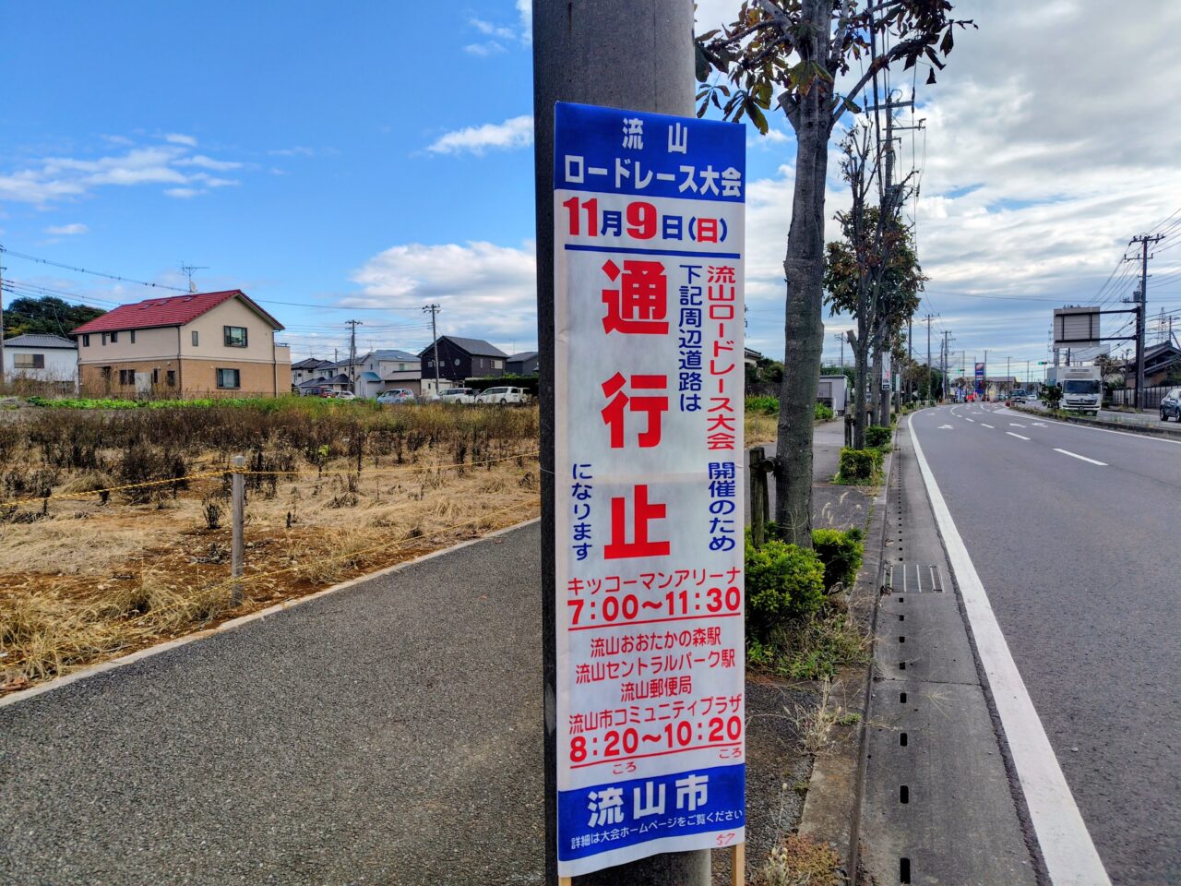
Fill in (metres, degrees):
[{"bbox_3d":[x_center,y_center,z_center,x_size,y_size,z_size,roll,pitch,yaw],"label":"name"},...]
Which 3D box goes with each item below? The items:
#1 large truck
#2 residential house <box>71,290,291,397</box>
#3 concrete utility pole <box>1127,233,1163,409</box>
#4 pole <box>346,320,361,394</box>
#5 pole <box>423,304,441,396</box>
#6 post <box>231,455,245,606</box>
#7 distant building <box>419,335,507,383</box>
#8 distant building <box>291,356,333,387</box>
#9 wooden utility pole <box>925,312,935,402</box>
[{"bbox_3d":[32.377,-3.464,52.305,2.400,3.200,8.300,1,4,25],"label":"large truck"},{"bbox_3d":[-28.874,-6.458,55.456,11.900,7.800,9.200,1,4,27],"label":"residential house"},{"bbox_3d":[37.849,-8.204,53.640,2.100,12.100,0.500,1,4,25],"label":"concrete utility pole"},{"bbox_3d":[-29.876,-10.121,98.685,1.900,10.600,0.500,-2,4,-16],"label":"pole"},{"bbox_3d":[-17.412,-9.883,87.667,1.900,11.200,0.500,-1,3,-11],"label":"pole"},{"bbox_3d":[-2.398,0.599,5.319,0.075,1.030,0.075,-1,3,0],"label":"post"},{"bbox_3d":[-15.971,-9.017,98.918,8.600,8.200,8.600,1,4,27],"label":"distant building"},{"bbox_3d":[-49.546,-10.589,135.774,8.600,7.600,7.800,1,4,27],"label":"distant building"},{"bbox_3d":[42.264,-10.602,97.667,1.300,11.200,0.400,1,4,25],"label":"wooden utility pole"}]

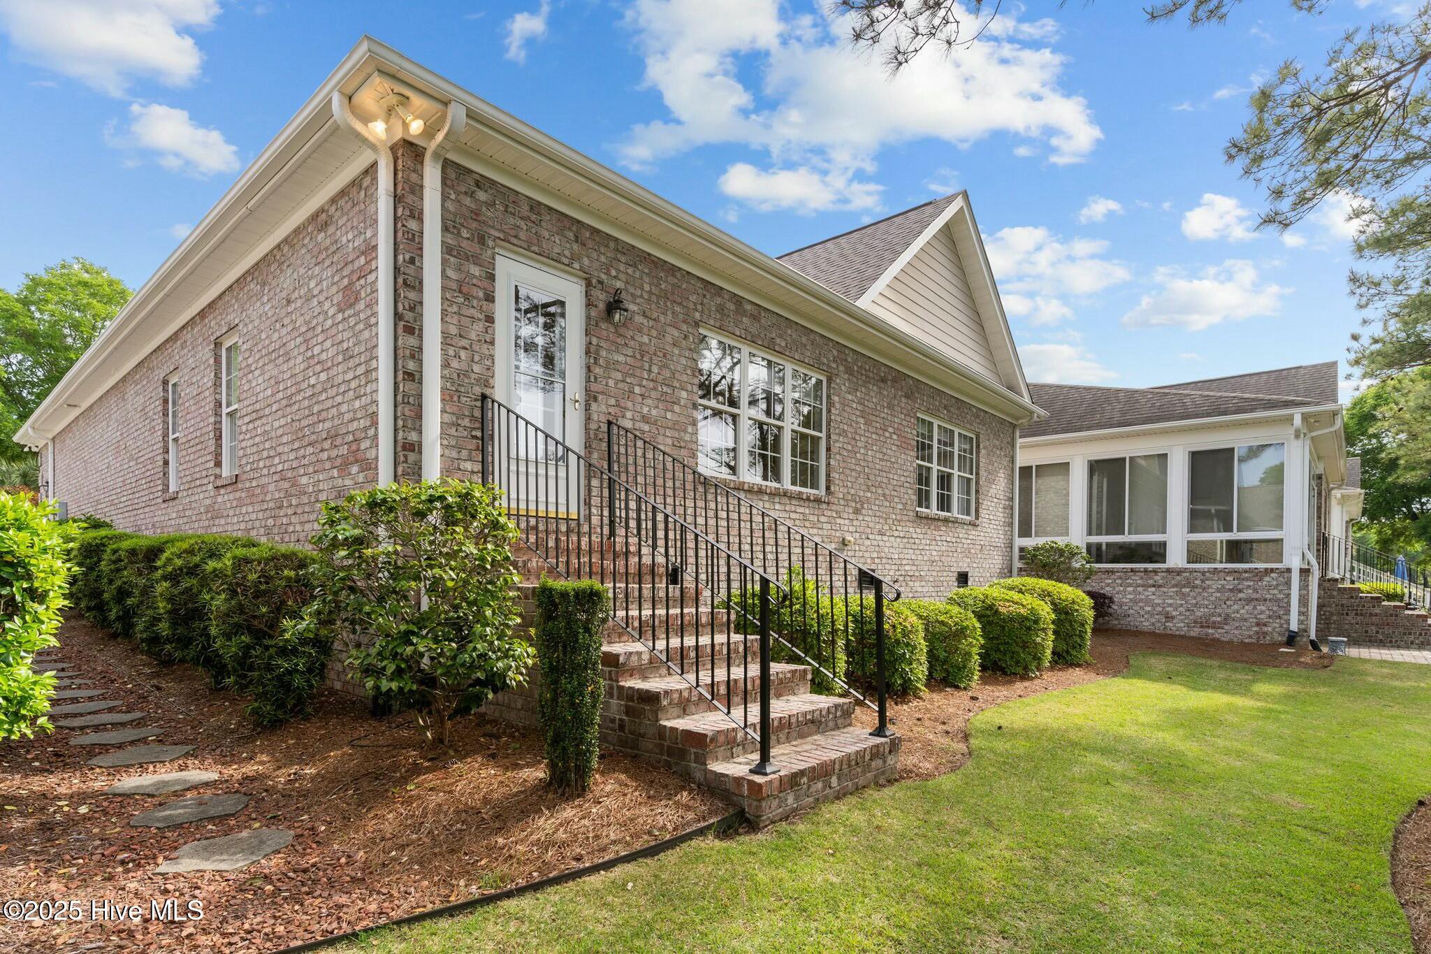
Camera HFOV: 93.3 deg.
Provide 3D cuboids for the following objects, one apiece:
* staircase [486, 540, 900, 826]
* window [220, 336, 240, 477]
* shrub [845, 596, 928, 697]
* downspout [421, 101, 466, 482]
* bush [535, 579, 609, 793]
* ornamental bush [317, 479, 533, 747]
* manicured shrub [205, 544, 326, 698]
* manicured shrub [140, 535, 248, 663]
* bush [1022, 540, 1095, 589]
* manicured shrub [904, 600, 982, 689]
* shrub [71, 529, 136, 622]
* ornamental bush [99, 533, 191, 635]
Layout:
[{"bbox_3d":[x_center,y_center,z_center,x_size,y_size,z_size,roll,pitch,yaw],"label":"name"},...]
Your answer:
[{"bbox_3d":[-0.470,1.020,4.350,2.870,1.410,1.220,-5,-8,41],"label":"staircase"},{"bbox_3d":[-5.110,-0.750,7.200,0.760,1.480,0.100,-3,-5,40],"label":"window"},{"bbox_3d":[1.750,1.750,7.100,0.950,0.950,0.950,-5,-8,41],"label":"shrub"},{"bbox_3d":[-1.890,-0.550,4.700,0.400,4.000,0.110,-3,-5,43],"label":"downspout"},{"bbox_3d":[-0.667,0.965,3.130,0.330,1.000,0.330,1,-6,0],"label":"bush"},{"bbox_3d":[-1.640,0.780,3.850,1.080,1.480,1.180,-5,-8,41],"label":"ornamental bush"},{"bbox_3d":[-3.480,1.140,5.170,0.850,1.100,0.800,-5,-8,40],"label":"manicured shrub"},{"bbox_3d":[-4.880,1.150,6.370,0.950,1.150,0.800,-5,-8,40],"label":"manicured shrub"},{"bbox_3d":[5.970,1.930,11.800,1.250,1.600,1.250,-3,-5,43],"label":"bush"},{"bbox_3d":[2.370,1.760,7.300,1.050,0.920,1.050,-3,-5,43],"label":"manicured shrub"},{"bbox_3d":[-6.900,1.100,7.750,1.000,1.050,0.920,-3,-5,40],"label":"shrub"},{"bbox_3d":[-5.720,1.090,6.900,1.000,0.920,0.850,-4,-6,39],"label":"ornamental bush"}]

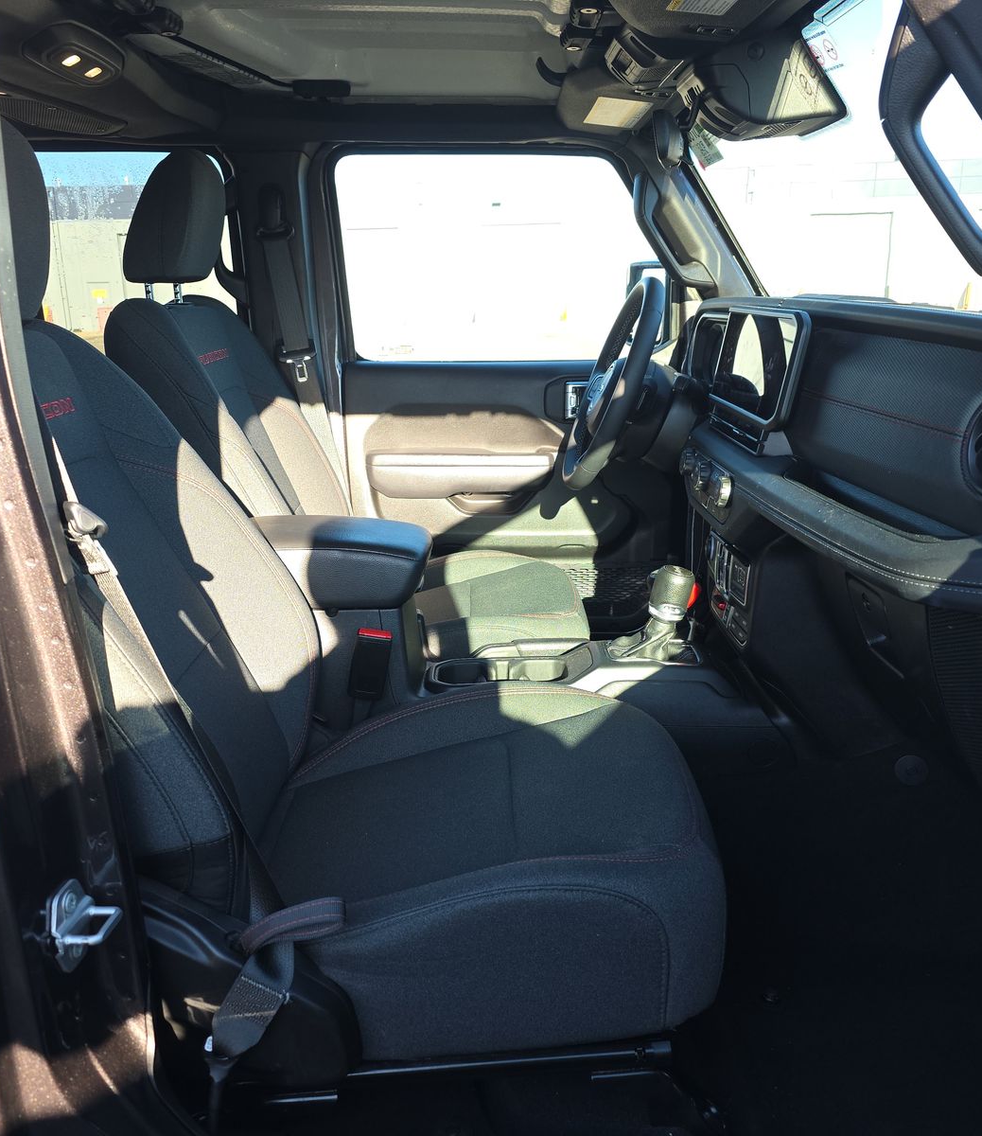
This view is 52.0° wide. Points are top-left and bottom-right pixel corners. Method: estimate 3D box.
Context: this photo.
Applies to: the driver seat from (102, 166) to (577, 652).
[{"bbox_3d":[-0.223,-0.264,1.760,0.806,0.877,0.541,0,15,1],"label":"driver seat"}]

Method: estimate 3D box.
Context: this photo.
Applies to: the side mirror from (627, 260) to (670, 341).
[{"bbox_3d":[0.401,-0.587,2.239,0.130,0.200,0.210,-5,16,-12],"label":"side mirror"}]

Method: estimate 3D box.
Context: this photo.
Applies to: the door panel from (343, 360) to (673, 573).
[{"bbox_3d":[0.082,-0.209,2.099,0.796,0.459,0.112,0,15,1],"label":"door panel"}]

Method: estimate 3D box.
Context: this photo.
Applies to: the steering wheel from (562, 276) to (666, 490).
[{"bbox_3d":[0.218,-0.315,1.762,0.097,0.377,0.377,18,15,-4],"label":"steering wheel"}]

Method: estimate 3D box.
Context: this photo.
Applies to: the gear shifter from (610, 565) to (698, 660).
[{"bbox_3d":[0.233,0.058,1.452,0.112,0.138,0.087,0,15,1],"label":"gear shifter"}]

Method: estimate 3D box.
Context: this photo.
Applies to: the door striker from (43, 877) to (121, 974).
[{"bbox_3d":[-0.302,0.271,0.749,0.051,0.071,0.047,0,15,1],"label":"door striker"}]

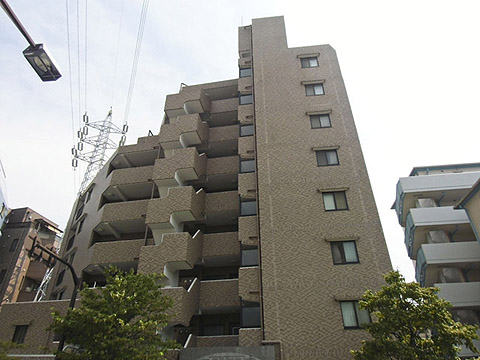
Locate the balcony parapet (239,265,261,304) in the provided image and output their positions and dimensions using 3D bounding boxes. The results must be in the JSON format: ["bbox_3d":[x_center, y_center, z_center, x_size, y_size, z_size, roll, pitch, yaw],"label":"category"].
[{"bbox_3d":[0.492,5.183,16.444,1.039,1.640,0.250,-3,-33,4],"label":"balcony parapet"}]

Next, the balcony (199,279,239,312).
[{"bbox_3d":[-1.019,6.538,18.577,2.230,1.450,1.480,-5,-33,7],"label":"balcony"}]

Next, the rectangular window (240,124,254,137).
[{"bbox_3d":[0.487,-3.236,22.241,0.960,0.990,0.140,-3,-33,5],"label":"rectangular window"}]

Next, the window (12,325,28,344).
[{"bbox_3d":[-12.466,8.814,18.853,0.830,1.060,0.150,-6,-34,8],"label":"window"}]

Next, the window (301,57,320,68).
[{"bbox_3d":[5.052,-8.392,23.967,1.197,1.121,0.150,-5,-33,7],"label":"window"}]

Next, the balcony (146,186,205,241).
[{"bbox_3d":[-3.847,1.941,19.916,2.800,2.170,2.350,-3,-33,5],"label":"balcony"}]

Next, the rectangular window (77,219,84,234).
[{"bbox_3d":[-13.040,3.901,27.240,0.150,1.150,1.300,24,-41,-32],"label":"rectangular window"}]

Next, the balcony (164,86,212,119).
[{"bbox_3d":[-3.777,-5.365,23.982,2.510,2.020,1.800,-5,-33,7],"label":"balcony"}]

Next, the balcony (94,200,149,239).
[{"bbox_3d":[-7.958,2.644,23.446,3.950,1.440,1.950,-3,-33,5],"label":"balcony"}]

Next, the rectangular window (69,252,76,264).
[{"bbox_3d":[-12.603,6.030,25.074,0.150,1.000,1.200,24,-40,-32],"label":"rectangular window"}]

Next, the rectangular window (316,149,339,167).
[{"bbox_3d":[5.035,-1.264,19.205,1.200,1.130,0.150,-3,-33,5],"label":"rectangular window"}]

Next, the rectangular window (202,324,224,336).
[{"bbox_3d":[-1.482,8.520,18.391,1.220,0.930,0.150,-5,-33,7],"label":"rectangular window"}]

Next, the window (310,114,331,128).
[{"bbox_3d":[5.108,-3.693,21.135,1.218,1.150,0.150,-3,-33,5],"label":"window"}]

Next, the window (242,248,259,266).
[{"bbox_3d":[0.521,3.996,17.108,0.920,1.010,0.150,-5,-33,7],"label":"window"}]

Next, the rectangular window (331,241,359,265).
[{"bbox_3d":[5.134,3.576,16.353,1.218,1.150,0.150,-3,-33,5],"label":"rectangular window"}]

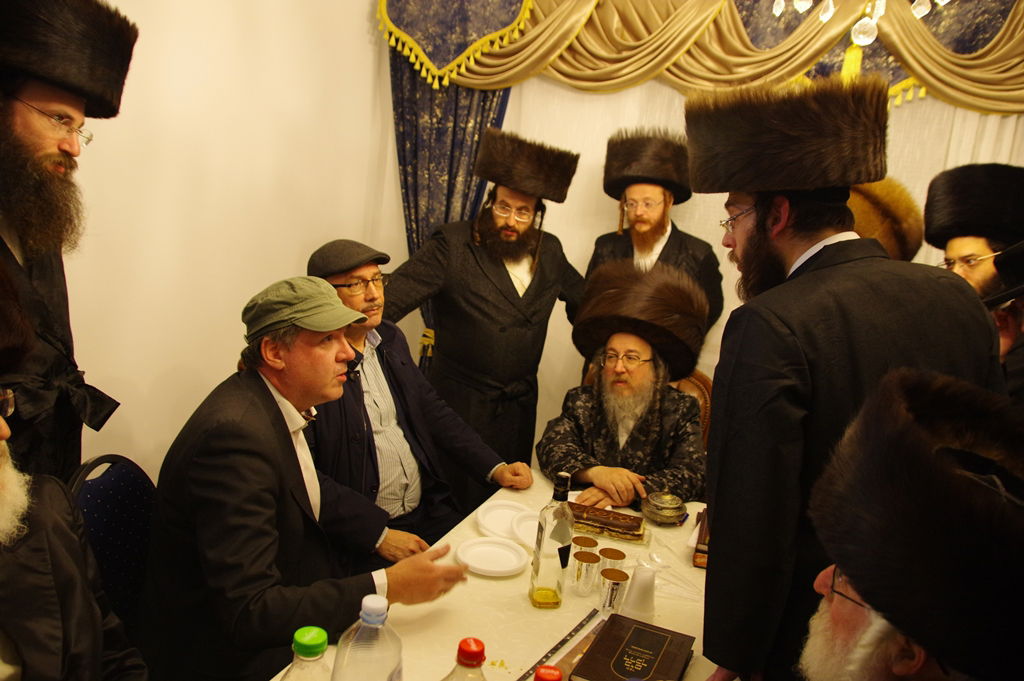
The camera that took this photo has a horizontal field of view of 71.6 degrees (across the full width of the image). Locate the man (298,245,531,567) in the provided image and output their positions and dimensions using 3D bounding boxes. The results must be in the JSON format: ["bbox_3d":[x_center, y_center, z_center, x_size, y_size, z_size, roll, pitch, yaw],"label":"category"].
[{"bbox_3d":[-0.409,0.426,2.092,0.740,1.393,0.600,13,13,30],"label":"man"}]

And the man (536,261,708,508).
[{"bbox_3d":[0.362,0.478,2.245,0.570,1.418,0.720,11,12,21],"label":"man"}]

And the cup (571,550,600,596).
[{"bbox_3d":[0.159,0.508,1.545,0.056,0.077,0.056,7,11,0],"label":"cup"}]

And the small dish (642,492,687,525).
[{"bbox_3d":[0.423,0.467,1.972,0.123,0.061,0.123,7,11,0],"label":"small dish"}]

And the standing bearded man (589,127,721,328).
[{"bbox_3d":[0.465,0.172,2.684,0.520,1.872,0.370,10,11,14],"label":"standing bearded man"}]

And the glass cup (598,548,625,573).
[{"bbox_3d":[0.217,0.510,1.577,0.056,0.077,0.056,7,11,0],"label":"glass cup"}]

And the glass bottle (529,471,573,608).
[{"bbox_3d":[0.089,0.409,1.469,0.071,0.283,0.068,6,11,-4],"label":"glass bottle"}]

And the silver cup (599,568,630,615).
[{"bbox_3d":[0.211,0.527,1.488,0.056,0.076,0.056,7,11,0],"label":"silver cup"}]

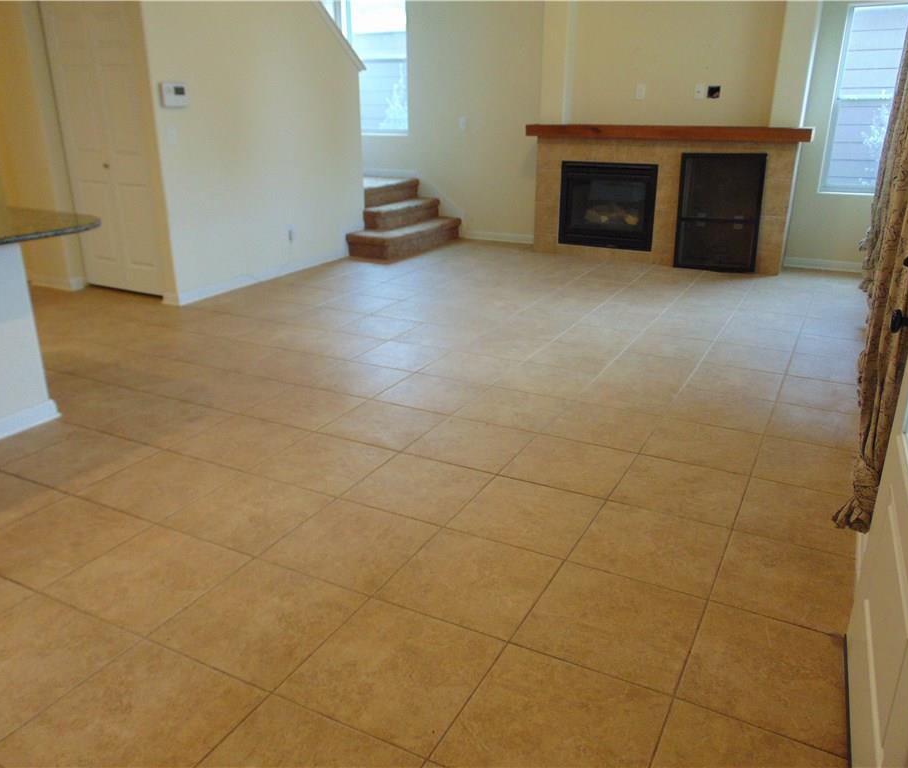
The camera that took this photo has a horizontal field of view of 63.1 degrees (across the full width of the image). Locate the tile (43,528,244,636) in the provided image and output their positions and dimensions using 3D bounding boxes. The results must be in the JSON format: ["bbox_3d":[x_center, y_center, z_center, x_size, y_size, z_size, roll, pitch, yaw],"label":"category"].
[{"bbox_3d":[-0.969,0.612,2.358,0.454,0.010,0.454,10,23,26],"label":"tile"}]

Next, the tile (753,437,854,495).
[{"bbox_3d":[1.479,0.337,3.090,0.393,0.010,0.452,10,23,26],"label":"tile"}]

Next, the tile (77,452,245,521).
[{"bbox_3d":[-1.124,0.390,2.868,0.440,0.012,0.440,10,23,26],"label":"tile"}]

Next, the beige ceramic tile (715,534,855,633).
[{"bbox_3d":[1.052,0.618,2.333,0.393,0.010,0.452,10,23,26],"label":"beige ceramic tile"}]

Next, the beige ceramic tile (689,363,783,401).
[{"bbox_3d":[1.530,-0.013,4.035,0.452,0.010,0.452,10,23,26],"label":"beige ceramic tile"}]

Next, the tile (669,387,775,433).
[{"bbox_3d":[1.300,0.131,3.622,0.447,0.010,0.447,10,22,26],"label":"tile"}]

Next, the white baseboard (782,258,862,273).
[{"bbox_3d":[3.297,-1.049,6.569,0.663,0.078,0.016,10,23,26],"label":"white baseboard"}]

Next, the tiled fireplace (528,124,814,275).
[{"bbox_3d":[1.949,-1.808,7.110,2.576,1.229,0.420,10,22,26],"label":"tiled fireplace"}]

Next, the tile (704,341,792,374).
[{"bbox_3d":[1.742,-0.156,4.401,0.454,0.010,0.454,10,23,26],"label":"tile"}]

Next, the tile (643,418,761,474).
[{"bbox_3d":[1.102,0.269,3.278,0.452,0.010,0.452,10,23,26],"label":"tile"}]

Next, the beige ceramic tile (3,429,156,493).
[{"bbox_3d":[-1.600,0.316,3.167,0.452,0.010,0.452,10,23,26],"label":"beige ceramic tile"}]

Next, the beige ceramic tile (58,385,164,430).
[{"bbox_3d":[-1.731,0.115,3.687,0.447,0.010,0.447,10,22,26],"label":"beige ceramic tile"}]

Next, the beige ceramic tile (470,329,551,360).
[{"bbox_3d":[0.318,-0.233,4.638,0.452,0.010,0.452,10,23,26],"label":"beige ceramic tile"}]

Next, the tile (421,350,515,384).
[{"bbox_3d":[0.104,-0.092,4.259,0.452,0.010,0.452,10,23,26],"label":"tile"}]

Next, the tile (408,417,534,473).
[{"bbox_3d":[0.080,0.262,3.301,0.452,0.010,0.452,10,23,26],"label":"tile"}]

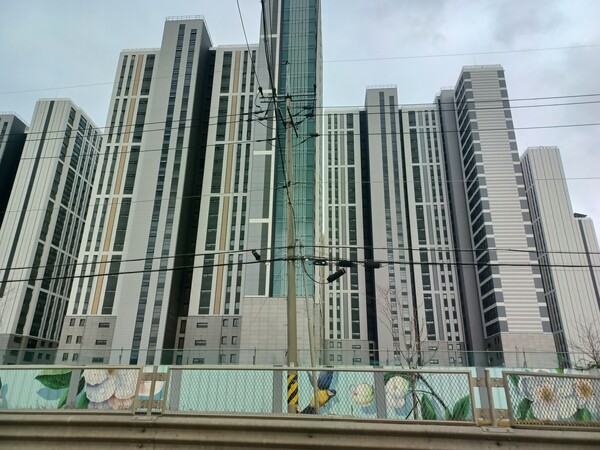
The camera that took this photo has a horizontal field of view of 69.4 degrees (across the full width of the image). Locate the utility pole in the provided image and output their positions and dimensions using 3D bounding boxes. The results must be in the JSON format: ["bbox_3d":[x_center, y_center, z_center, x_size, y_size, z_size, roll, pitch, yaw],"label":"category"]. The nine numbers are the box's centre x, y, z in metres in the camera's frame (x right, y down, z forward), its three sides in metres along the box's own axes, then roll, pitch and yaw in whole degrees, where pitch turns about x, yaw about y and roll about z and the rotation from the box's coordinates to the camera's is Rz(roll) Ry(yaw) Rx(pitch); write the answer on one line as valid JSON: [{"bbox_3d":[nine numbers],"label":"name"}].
[{"bbox_3d":[-0.346,0.473,16.524,0.370,13.147,0.370,-1,-21,-1],"label":"utility pole"}]

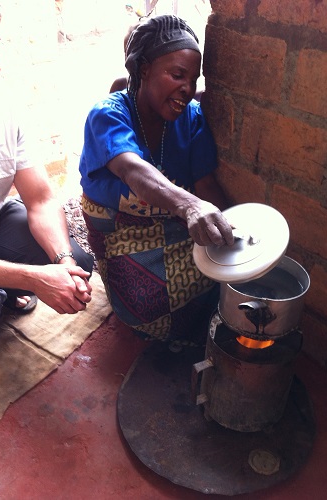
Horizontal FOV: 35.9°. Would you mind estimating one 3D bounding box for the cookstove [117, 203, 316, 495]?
[{"bbox_3d":[0.155,0.217,1.345,0.590,0.550,0.590,0,35,0],"label":"cookstove"}]

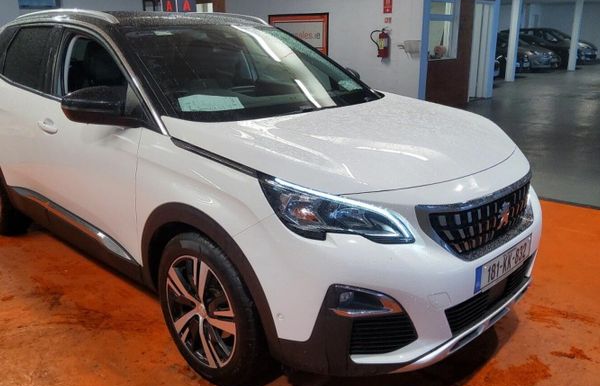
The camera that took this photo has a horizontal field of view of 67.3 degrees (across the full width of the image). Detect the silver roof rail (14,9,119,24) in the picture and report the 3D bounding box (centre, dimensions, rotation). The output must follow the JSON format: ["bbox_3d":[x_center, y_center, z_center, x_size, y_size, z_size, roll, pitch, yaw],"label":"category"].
[{"bbox_3d":[-1.543,-1.140,2.928,0.060,0.110,1.650,-15,21,-43],"label":"silver roof rail"}]

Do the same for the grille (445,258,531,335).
[{"bbox_3d":[0.818,0.431,1.896,0.880,0.160,0.100,-15,21,-43],"label":"grille"}]

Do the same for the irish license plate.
[{"bbox_3d":[0.839,0.291,1.859,0.520,0.110,0.020,-15,19,-43],"label":"irish license plate"}]

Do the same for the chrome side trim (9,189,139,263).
[{"bbox_3d":[-1.392,0.159,2.709,0.050,0.140,1.600,-15,21,-43],"label":"chrome side trim"}]

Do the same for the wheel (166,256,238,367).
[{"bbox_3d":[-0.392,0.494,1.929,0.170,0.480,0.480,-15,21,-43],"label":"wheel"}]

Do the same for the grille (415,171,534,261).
[{"bbox_3d":[0.803,0.092,1.851,1.000,0.280,0.170,-15,21,-43],"label":"grille"}]

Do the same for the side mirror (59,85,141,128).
[{"bbox_3d":[-0.941,-0.397,2.094,0.270,0.180,0.200,-15,21,-43],"label":"side mirror"}]

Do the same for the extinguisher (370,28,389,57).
[{"bbox_3d":[1.329,-2.437,7.396,0.180,0.520,0.280,-14,21,-42],"label":"extinguisher"}]

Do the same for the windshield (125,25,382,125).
[{"bbox_3d":[-0.258,-0.705,2.614,1.420,0.180,0.900,-15,53,-43],"label":"windshield"}]

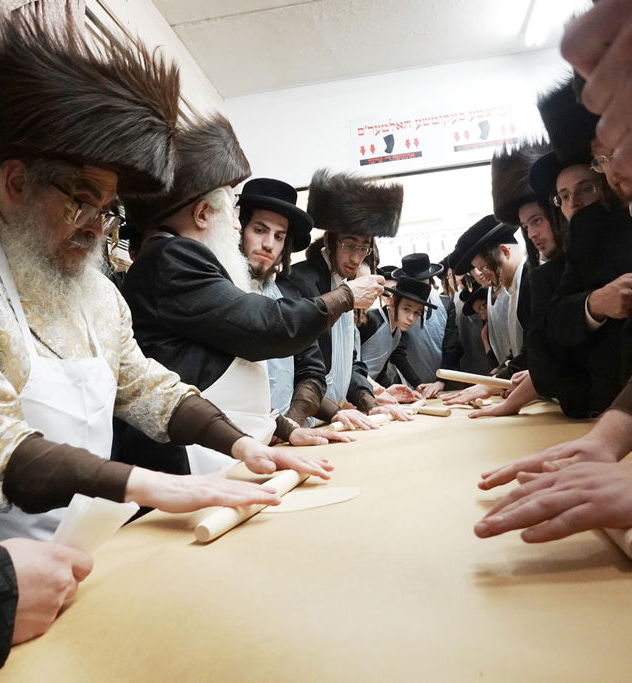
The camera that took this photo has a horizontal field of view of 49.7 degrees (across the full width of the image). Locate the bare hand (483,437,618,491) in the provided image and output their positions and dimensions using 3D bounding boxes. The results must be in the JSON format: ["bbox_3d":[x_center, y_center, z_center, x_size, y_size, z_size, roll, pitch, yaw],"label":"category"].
[{"bbox_3d":[0.308,0.155,0.882,0.200,0.060,0.100,-9,0,-15],"label":"bare hand"}]

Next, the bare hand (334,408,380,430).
[{"bbox_3d":[0.111,0.215,1.865,0.090,0.055,0.170,-5,8,-39],"label":"bare hand"}]

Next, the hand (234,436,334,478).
[{"bbox_3d":[-0.054,0.207,1.225,0.190,0.060,0.100,9,5,22],"label":"hand"}]

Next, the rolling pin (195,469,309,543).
[{"bbox_3d":[-0.073,0.233,1.052,0.026,0.026,0.430,-6,-1,18],"label":"rolling pin"}]

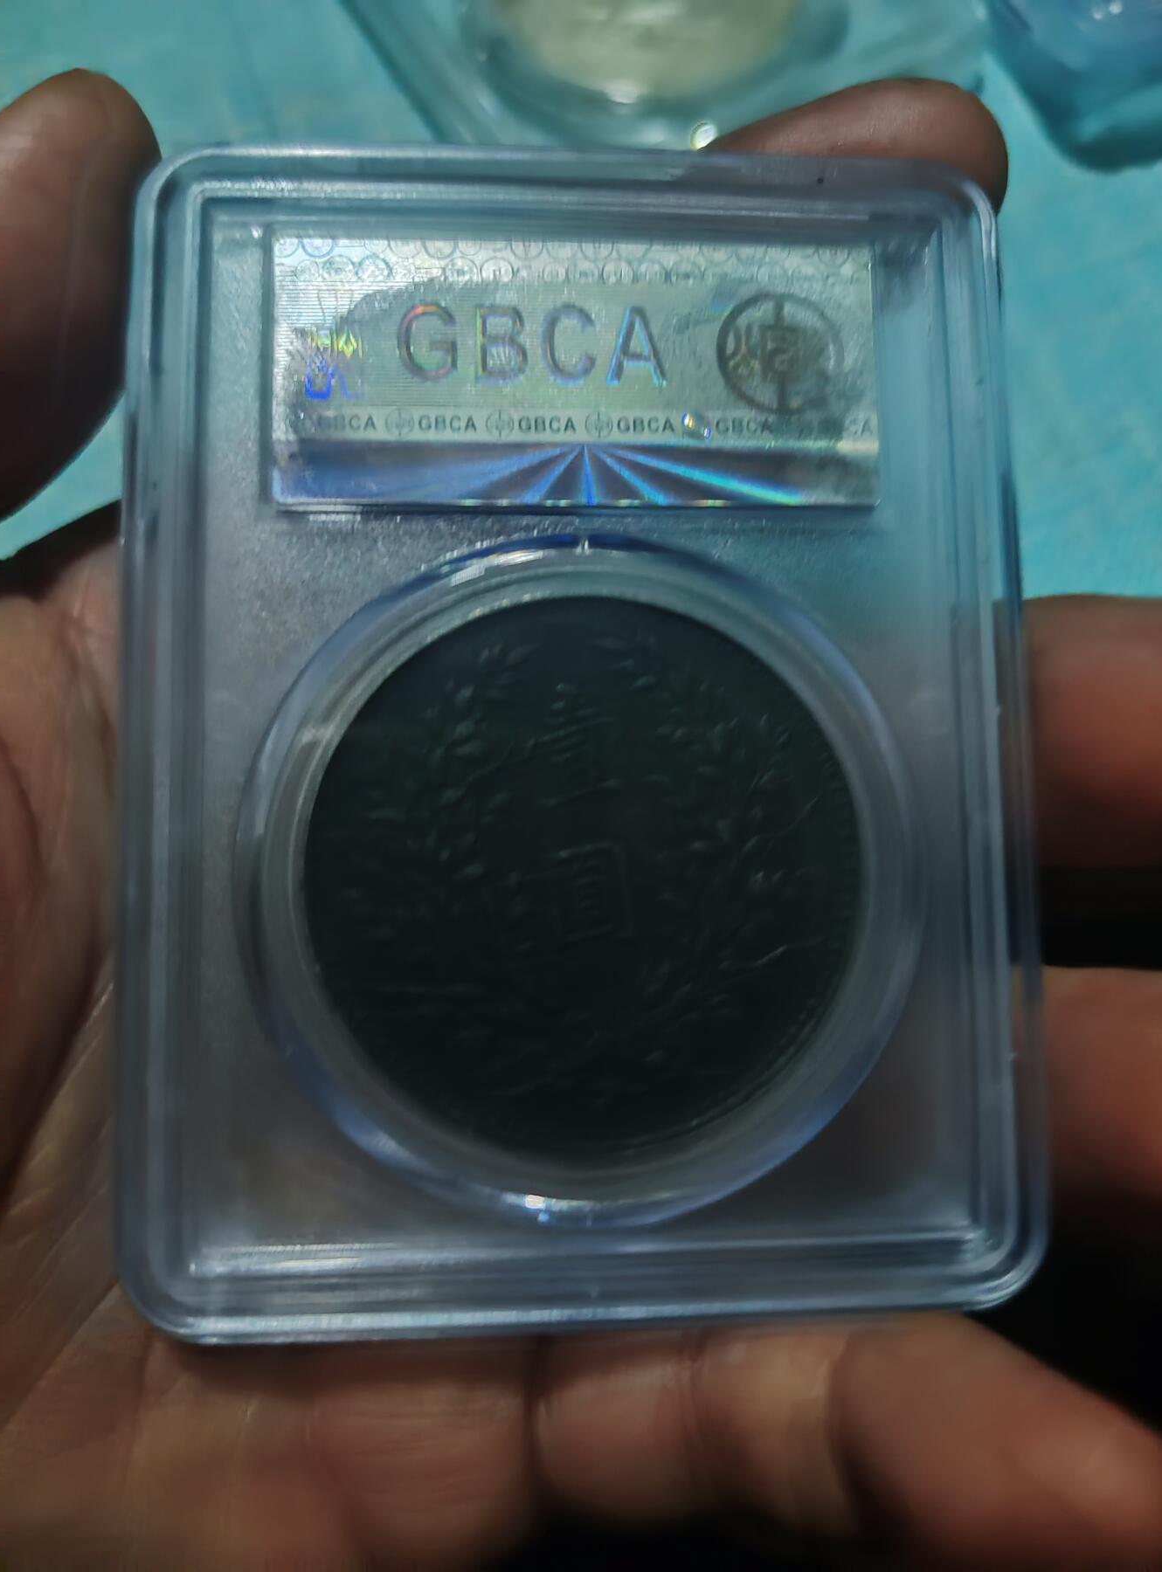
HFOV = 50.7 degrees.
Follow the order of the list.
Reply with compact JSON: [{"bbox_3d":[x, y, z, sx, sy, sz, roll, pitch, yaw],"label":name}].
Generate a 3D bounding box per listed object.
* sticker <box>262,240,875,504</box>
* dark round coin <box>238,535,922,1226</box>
[{"bbox_3d":[0.000,-0.030,0.089,0.044,0.001,0.020,-1,85,-4],"label":"sticker"},{"bbox_3d":[0.000,0.006,0.088,0.048,0.006,0.048,-1,85,-4],"label":"dark round coin"}]

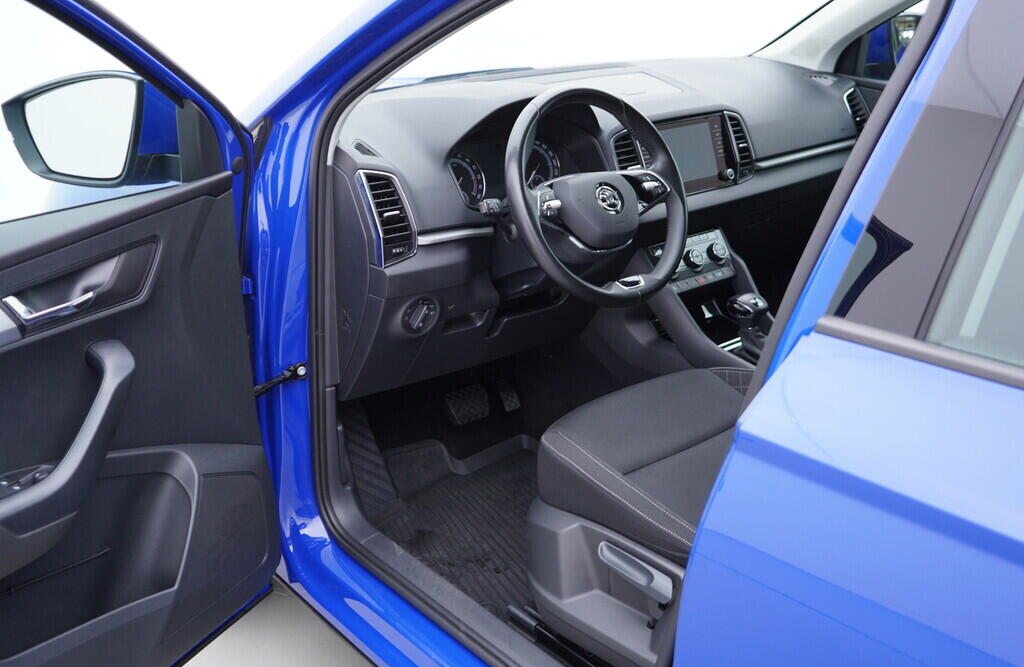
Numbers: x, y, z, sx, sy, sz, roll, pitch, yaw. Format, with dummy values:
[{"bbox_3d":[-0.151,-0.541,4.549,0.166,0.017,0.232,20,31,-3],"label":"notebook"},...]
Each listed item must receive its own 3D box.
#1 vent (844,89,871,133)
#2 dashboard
[{"bbox_3d":[0.801,-0.494,2.402,0.076,0.155,0.040,-17,3,-37],"label":"vent"},{"bbox_3d":[0.204,-0.305,2.150,1.440,0.475,0.460,-17,25,-37],"label":"dashboard"}]

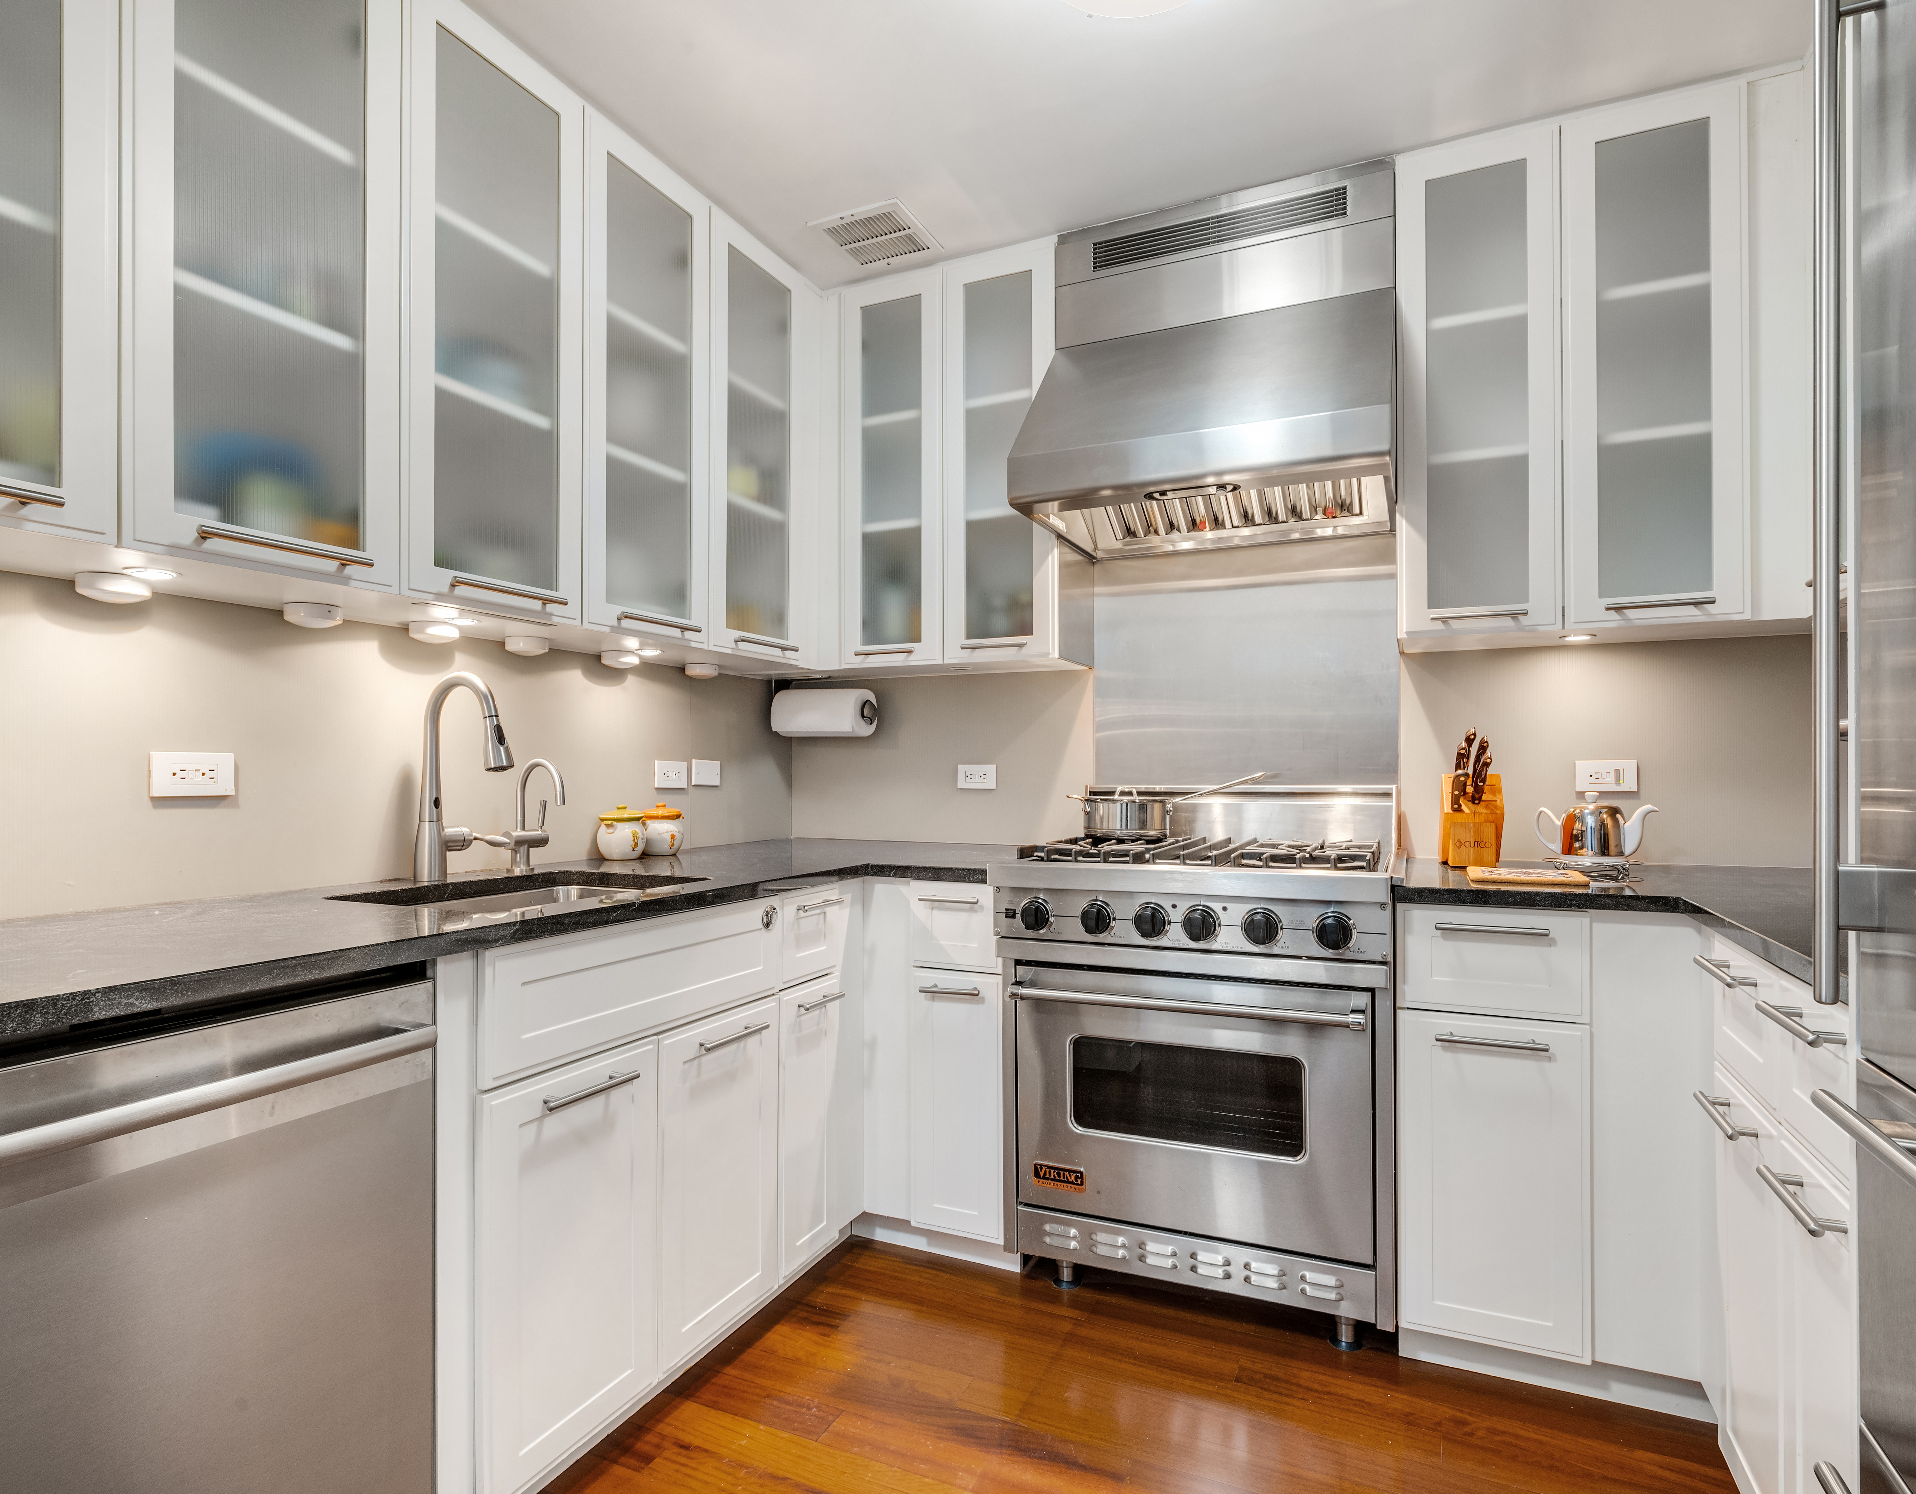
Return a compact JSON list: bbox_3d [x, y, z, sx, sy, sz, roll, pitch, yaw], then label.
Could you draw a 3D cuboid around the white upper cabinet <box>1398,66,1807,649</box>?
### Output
[{"bbox_3d":[1.294,-0.732,2.096,0.668,1.003,0.330,0,-1,24],"label":"white upper cabinet"}]

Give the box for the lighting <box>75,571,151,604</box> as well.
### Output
[{"bbox_3d":[-1.189,-0.222,1.407,0.080,0.029,0.080,0,-1,24],"label":"lighting"}]

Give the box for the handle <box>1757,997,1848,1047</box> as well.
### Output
[{"bbox_3d":[0.943,0.311,1.119,0.035,0.015,0.193,0,-1,24],"label":"handle"}]

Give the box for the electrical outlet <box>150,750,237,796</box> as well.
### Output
[{"bbox_3d":[-1.276,0.046,1.669,0.010,0.072,0.124,-1,-1,25],"label":"electrical outlet"}]

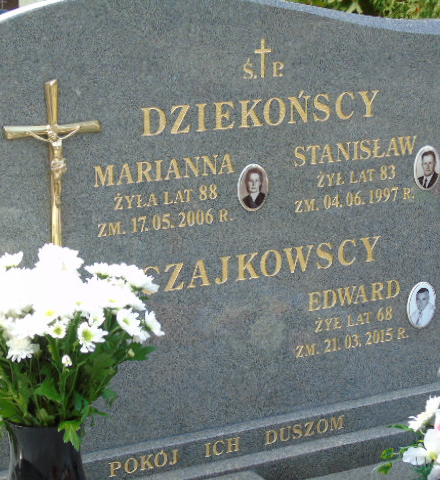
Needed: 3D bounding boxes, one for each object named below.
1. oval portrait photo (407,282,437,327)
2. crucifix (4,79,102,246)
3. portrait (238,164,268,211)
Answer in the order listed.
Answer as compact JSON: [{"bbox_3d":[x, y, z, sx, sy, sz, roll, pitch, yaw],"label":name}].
[{"bbox_3d":[0.487,0.157,3.150,0.085,0.115,0.010,-7,15,-27],"label":"oval portrait photo"},{"bbox_3d":[-0.329,-0.112,2.621,0.201,0.410,0.036,-7,15,-27],"label":"crucifix"},{"bbox_3d":[0.075,-0.113,2.858,0.075,0.104,0.010,-7,15,-27],"label":"portrait"}]

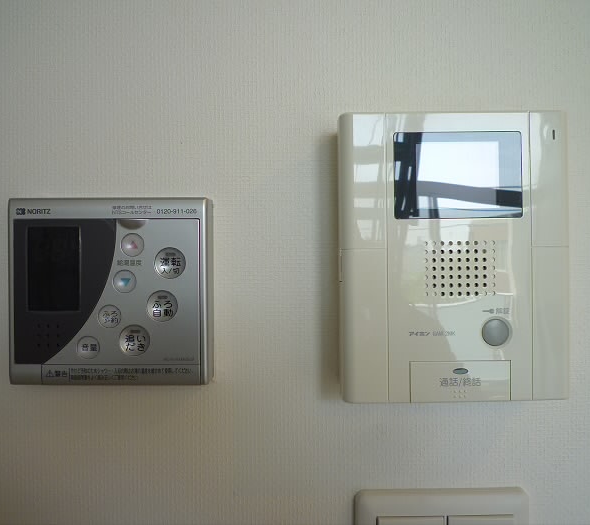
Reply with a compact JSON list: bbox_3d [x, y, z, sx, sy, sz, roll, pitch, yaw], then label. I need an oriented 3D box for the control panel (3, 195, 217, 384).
[{"bbox_3d":[-0.120,0.019,0.335,0.128,0.120,0.020,0,0,0],"label":"control panel"}]

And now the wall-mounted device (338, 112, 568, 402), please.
[{"bbox_3d":[0.101,-0.003,0.329,0.143,0.180,0.033,0,0,0],"label":"wall-mounted device"}]

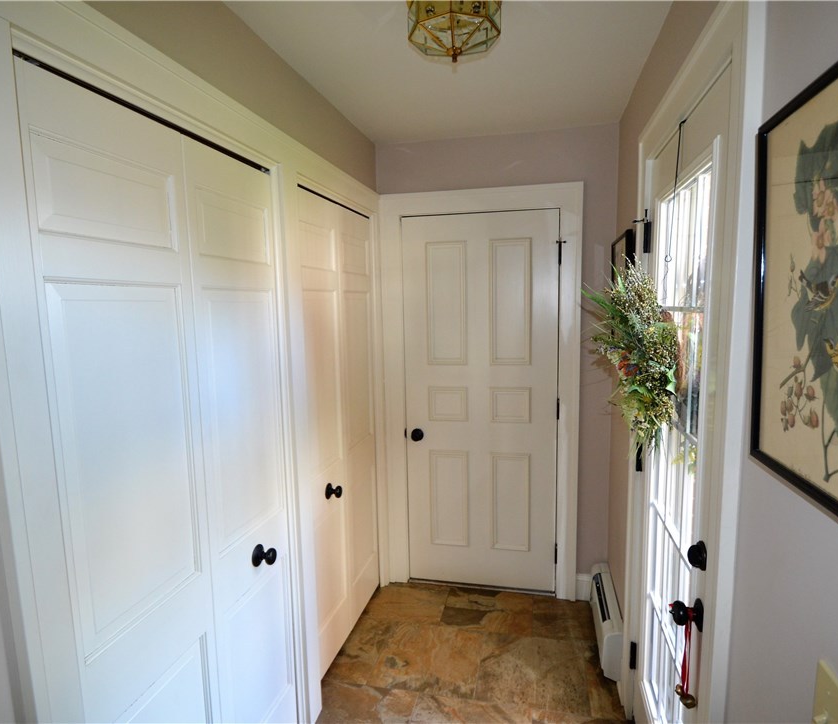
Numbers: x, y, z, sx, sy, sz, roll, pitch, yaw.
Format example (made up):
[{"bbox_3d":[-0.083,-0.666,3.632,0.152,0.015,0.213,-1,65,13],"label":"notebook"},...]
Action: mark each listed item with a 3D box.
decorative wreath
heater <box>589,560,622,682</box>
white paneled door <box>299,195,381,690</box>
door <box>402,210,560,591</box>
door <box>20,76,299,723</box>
[{"bbox_3d":[0.645,-0.021,1.369,0.200,0.550,0.430,1,8,14],"label":"decorative wreath"},{"bbox_3d":[0.885,1.195,2.140,0.077,0.225,0.500,1,8,14],"label":"heater"},{"bbox_3d":[-0.344,0.316,2.114,0.040,2.010,0.745,1,8,14],"label":"white paneled door"},{"bbox_3d":[0.328,0.246,2.447,0.806,2.030,0.050,0,7,12],"label":"door"},{"bbox_3d":[-0.570,0.440,1.231,0.040,2.010,0.755,1,8,14],"label":"door"}]

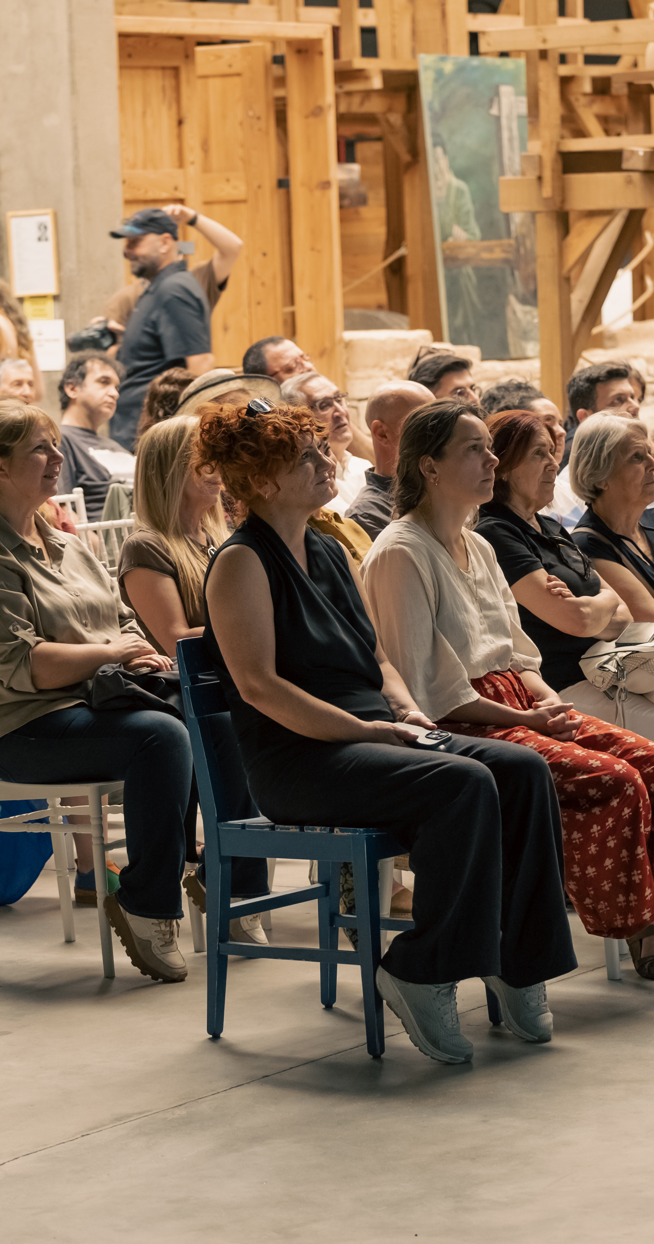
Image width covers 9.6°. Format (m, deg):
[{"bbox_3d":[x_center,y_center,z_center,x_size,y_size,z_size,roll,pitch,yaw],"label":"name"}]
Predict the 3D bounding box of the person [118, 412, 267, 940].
[{"bbox_3d":[-0.189,0.120,9.808,0.760,1.275,0.480,2,6,33],"label":"person"}]

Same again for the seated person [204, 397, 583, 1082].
[{"bbox_3d":[0.080,0.208,8.031,0.740,1.330,0.500,1,6,37],"label":"seated person"}]

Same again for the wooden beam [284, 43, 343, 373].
[{"bbox_3d":[-0.027,-1.113,16.052,0.190,2.560,0.100,1,6,35],"label":"wooden beam"}]

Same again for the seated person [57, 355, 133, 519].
[{"bbox_3d":[-0.644,-0.320,14.239,0.820,1.340,0.520,2,6,33],"label":"seated person"}]

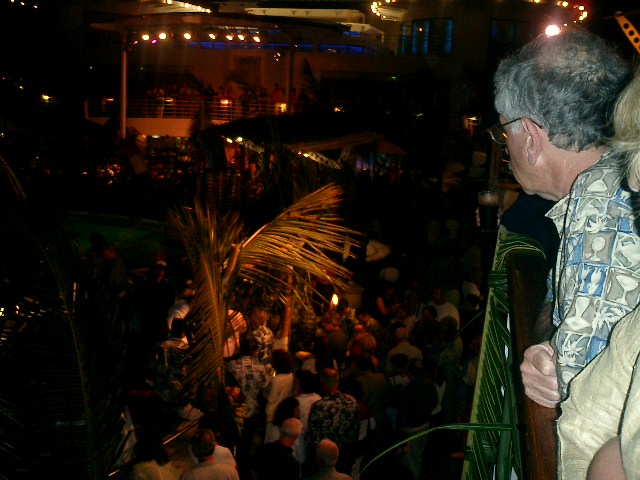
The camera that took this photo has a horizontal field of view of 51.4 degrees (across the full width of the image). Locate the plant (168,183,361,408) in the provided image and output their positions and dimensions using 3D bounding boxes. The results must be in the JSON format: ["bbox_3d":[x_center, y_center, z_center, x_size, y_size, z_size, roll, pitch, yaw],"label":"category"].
[{"bbox_3d":[-0.580,0.580,6.900,1.950,2.200,1.200,1,11,0],"label":"plant"}]

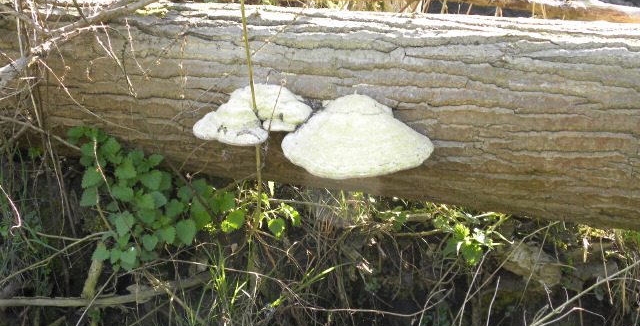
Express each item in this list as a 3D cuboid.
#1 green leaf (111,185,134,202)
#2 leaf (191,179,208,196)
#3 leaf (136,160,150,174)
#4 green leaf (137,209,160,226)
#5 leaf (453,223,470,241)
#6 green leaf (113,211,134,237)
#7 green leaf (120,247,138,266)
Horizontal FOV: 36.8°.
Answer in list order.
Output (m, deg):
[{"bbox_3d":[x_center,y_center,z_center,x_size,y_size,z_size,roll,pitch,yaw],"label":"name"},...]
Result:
[{"bbox_3d":[-0.468,0.072,2.280,0.052,0.018,0.047,0,60,0],"label":"green leaf"},{"bbox_3d":[-0.294,0.060,2.340,0.040,0.044,0.016,0,-15,0],"label":"leaf"},{"bbox_3d":[-0.389,0.008,2.120,0.031,0.014,0.031,0,60,0],"label":"leaf"},{"bbox_3d":[-0.370,0.115,2.060,0.047,0.014,0.040,0,60,0],"label":"green leaf"},{"bbox_3d":[0.342,0.167,2.300,0.036,0.045,0.020,-14,-19,-5],"label":"leaf"},{"bbox_3d":[-0.454,0.144,2.240,0.044,0.062,0.018,0,-15,0],"label":"green leaf"},{"bbox_3d":[-0.444,0.221,2.240,0.041,0.049,0.016,0,-15,0],"label":"green leaf"}]

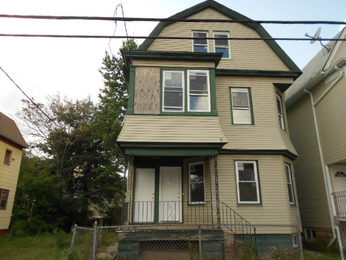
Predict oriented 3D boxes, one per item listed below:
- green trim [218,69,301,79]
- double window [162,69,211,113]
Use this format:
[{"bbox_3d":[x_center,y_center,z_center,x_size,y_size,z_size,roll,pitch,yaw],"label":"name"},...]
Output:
[{"bbox_3d":[3.532,-2.304,10.760,3.546,0.205,0.350,1,-17,-3],"label":"green trim"},{"bbox_3d":[0.485,-1.408,9.311,1.734,1.682,0.120,1,-17,-3],"label":"double window"}]

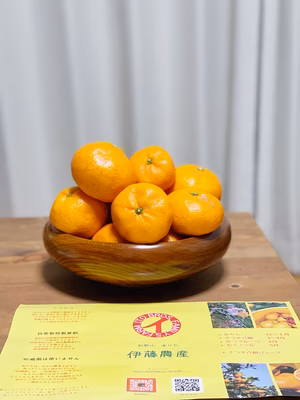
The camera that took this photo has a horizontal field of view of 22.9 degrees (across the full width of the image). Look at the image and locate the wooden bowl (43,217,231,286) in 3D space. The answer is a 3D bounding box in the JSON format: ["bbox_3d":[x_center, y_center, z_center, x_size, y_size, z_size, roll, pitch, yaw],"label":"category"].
[{"bbox_3d":[-0.015,0.052,0.922,0.233,0.067,0.233,-1,15,0],"label":"wooden bowl"}]

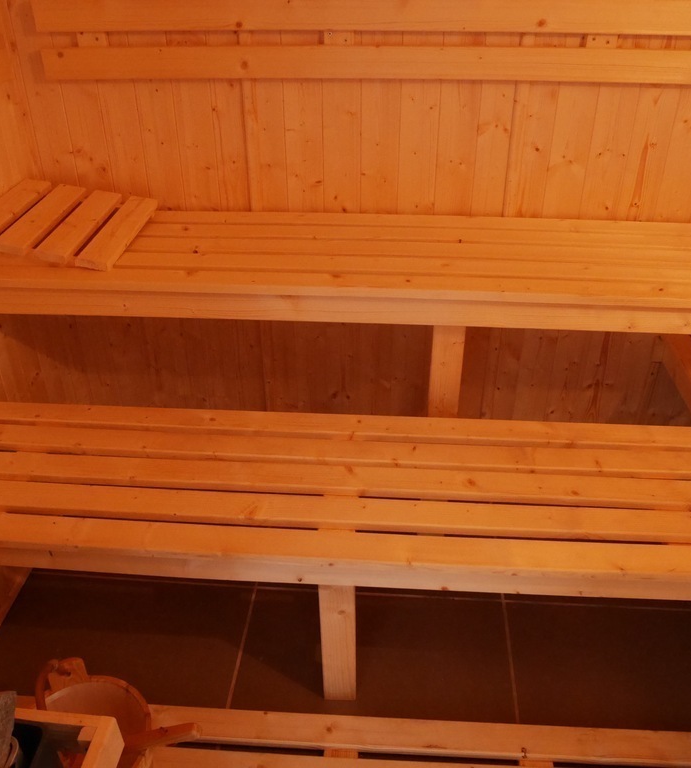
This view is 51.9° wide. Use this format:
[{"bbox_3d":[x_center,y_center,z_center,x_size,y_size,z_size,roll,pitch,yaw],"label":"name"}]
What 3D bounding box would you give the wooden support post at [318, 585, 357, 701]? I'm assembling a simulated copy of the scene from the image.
[{"bbox_3d":[-0.010,0.481,1.392,0.068,0.426,0.030,2,33,4],"label":"wooden support post"}]

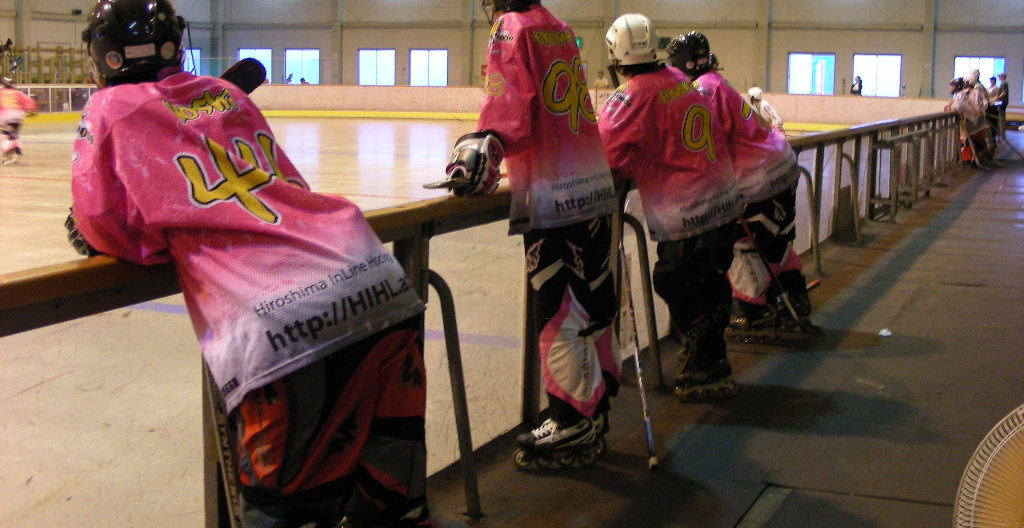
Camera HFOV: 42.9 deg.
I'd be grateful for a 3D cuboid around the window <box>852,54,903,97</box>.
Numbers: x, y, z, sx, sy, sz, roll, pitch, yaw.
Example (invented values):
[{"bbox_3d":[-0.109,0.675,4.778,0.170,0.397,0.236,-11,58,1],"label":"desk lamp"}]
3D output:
[{"bbox_3d":[13.031,-6.707,46.372,1.720,1.500,0.120,4,9,23],"label":"window"}]

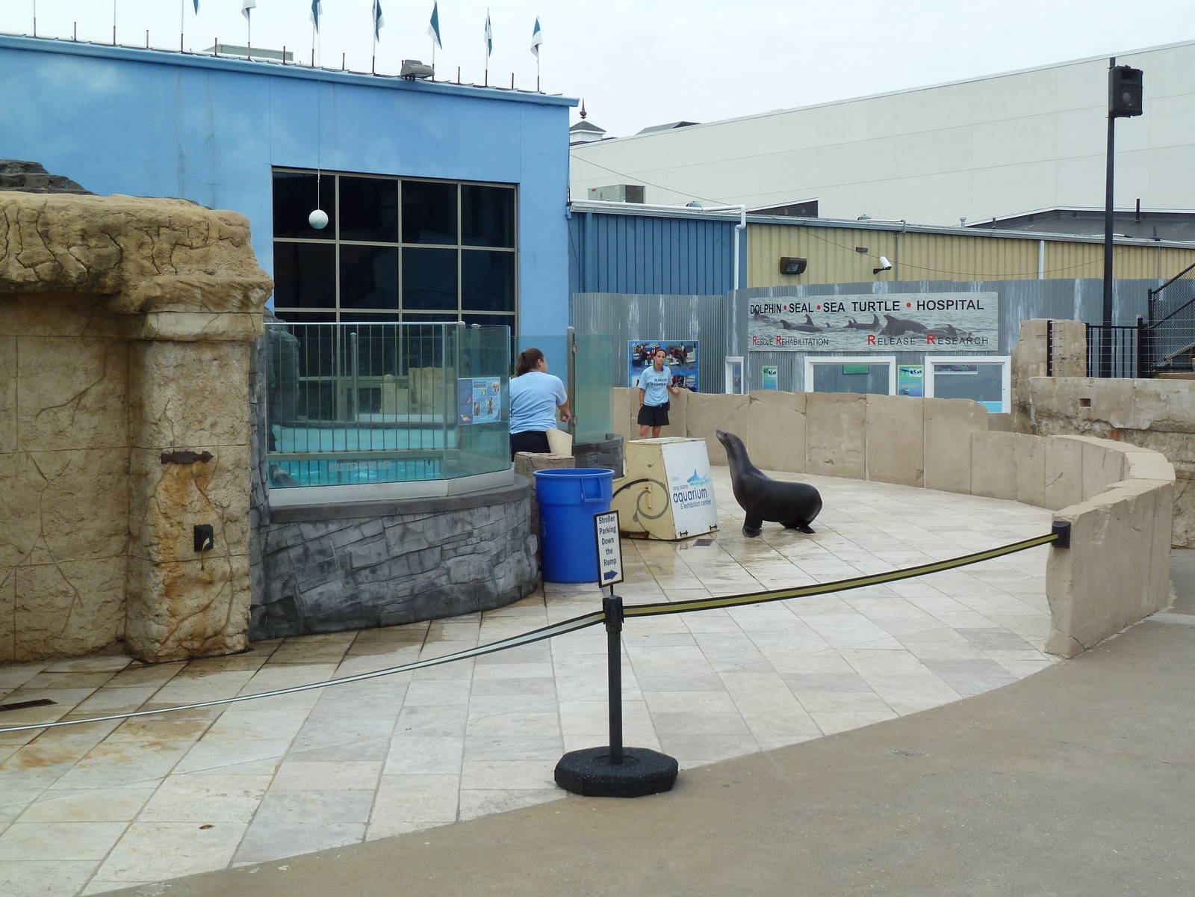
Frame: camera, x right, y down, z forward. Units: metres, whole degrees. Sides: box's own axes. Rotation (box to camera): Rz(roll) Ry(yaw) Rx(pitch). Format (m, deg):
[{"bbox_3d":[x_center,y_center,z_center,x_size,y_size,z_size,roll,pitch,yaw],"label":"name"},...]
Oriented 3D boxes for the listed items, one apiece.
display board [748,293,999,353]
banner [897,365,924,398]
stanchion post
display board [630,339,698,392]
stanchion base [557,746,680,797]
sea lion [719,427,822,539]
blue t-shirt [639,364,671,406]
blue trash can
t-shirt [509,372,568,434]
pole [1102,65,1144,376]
[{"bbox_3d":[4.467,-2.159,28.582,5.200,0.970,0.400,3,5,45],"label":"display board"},{"bbox_3d":[5.228,-1.048,27.637,0.456,0.660,0.030,2,4,35],"label":"banner"},{"bbox_3d":[0.070,0.903,6.505,0.080,0.663,0.080,-1,3,0],"label":"stanchion post"},{"bbox_3d":[1.408,-1.571,35.080,1.970,1.400,0.040,-3,4,-38],"label":"display board"},{"bbox_3d":[0.072,1.266,6.527,0.485,0.080,0.485,0,3,0],"label":"stanchion base"},{"bbox_3d":[1.558,0.307,15.073,0.950,0.960,0.500,0,3,0],"label":"sea lion"},{"bbox_3d":[0.821,-0.884,23.490,0.460,0.590,0.270,0,4,-7],"label":"blue t-shirt"},{"bbox_3d":[-0.168,0.567,12.170,0.590,0.790,0.590,0,3,0],"label":"blue trash can"},{"bbox_3d":[-0.612,-0.445,16.103,0.520,0.610,0.360,2,4,30],"label":"t-shirt"},{"bbox_3d":[7.465,-3.117,23.554,0.480,4.760,0.420,-1,4,-9],"label":"pole"}]

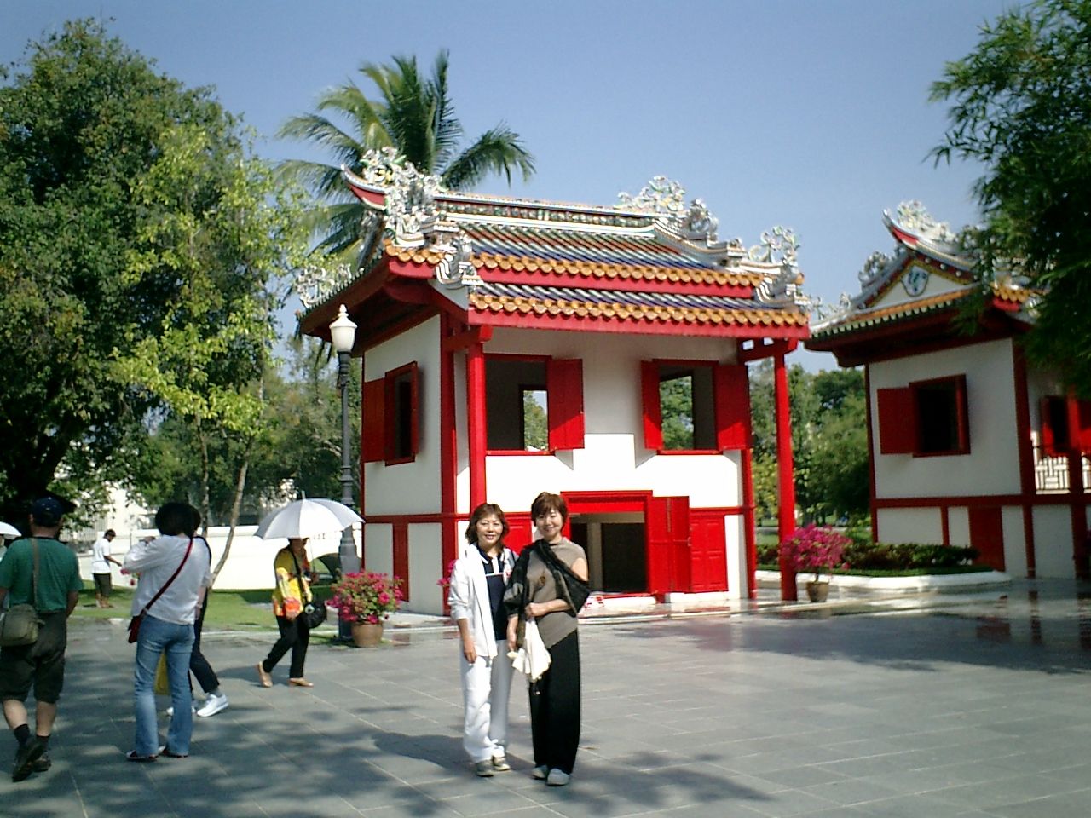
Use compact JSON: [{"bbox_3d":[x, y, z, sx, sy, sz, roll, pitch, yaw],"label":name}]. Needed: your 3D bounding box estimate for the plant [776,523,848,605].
[{"bbox_3d":[4.029,2.309,17.585,1.030,1.150,1.000,-2,-5,0],"label":"plant"}]

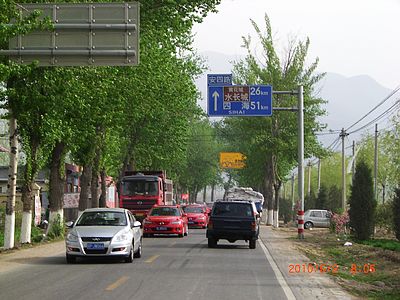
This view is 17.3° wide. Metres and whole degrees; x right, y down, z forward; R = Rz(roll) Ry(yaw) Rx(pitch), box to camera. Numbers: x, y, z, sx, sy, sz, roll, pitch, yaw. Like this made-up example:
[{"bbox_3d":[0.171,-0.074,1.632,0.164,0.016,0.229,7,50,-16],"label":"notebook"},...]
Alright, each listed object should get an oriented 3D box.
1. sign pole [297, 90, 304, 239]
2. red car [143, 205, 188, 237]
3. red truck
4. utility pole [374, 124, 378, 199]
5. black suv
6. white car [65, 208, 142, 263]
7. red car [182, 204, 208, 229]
[{"bbox_3d":[4.225,0.518,55.000,0.240,6.340,0.240,0,-2,2],"label":"sign pole"},{"bbox_3d":[-1.500,3.093,58.525,1.770,1.440,4.580,0,-2,2],"label":"red car"},{"bbox_3d":[-3.540,3.194,88.459,2.500,3.350,8.800,0,-2,4],"label":"red truck"},{"bbox_3d":[10.043,1.680,75.000,0.190,6.300,0.190,0,-2,2],"label":"utility pole"},{"bbox_3d":[1.150,2.557,46.329,1.790,1.650,4.300,0,-2,2],"label":"black suv"},{"bbox_3d":[-2.580,2.288,36.026,1.790,1.460,4.400,0,-2,2],"label":"white car"},{"bbox_3d":[-0.420,3.594,72.725,1.770,1.440,4.580,0,-2,2],"label":"red car"}]

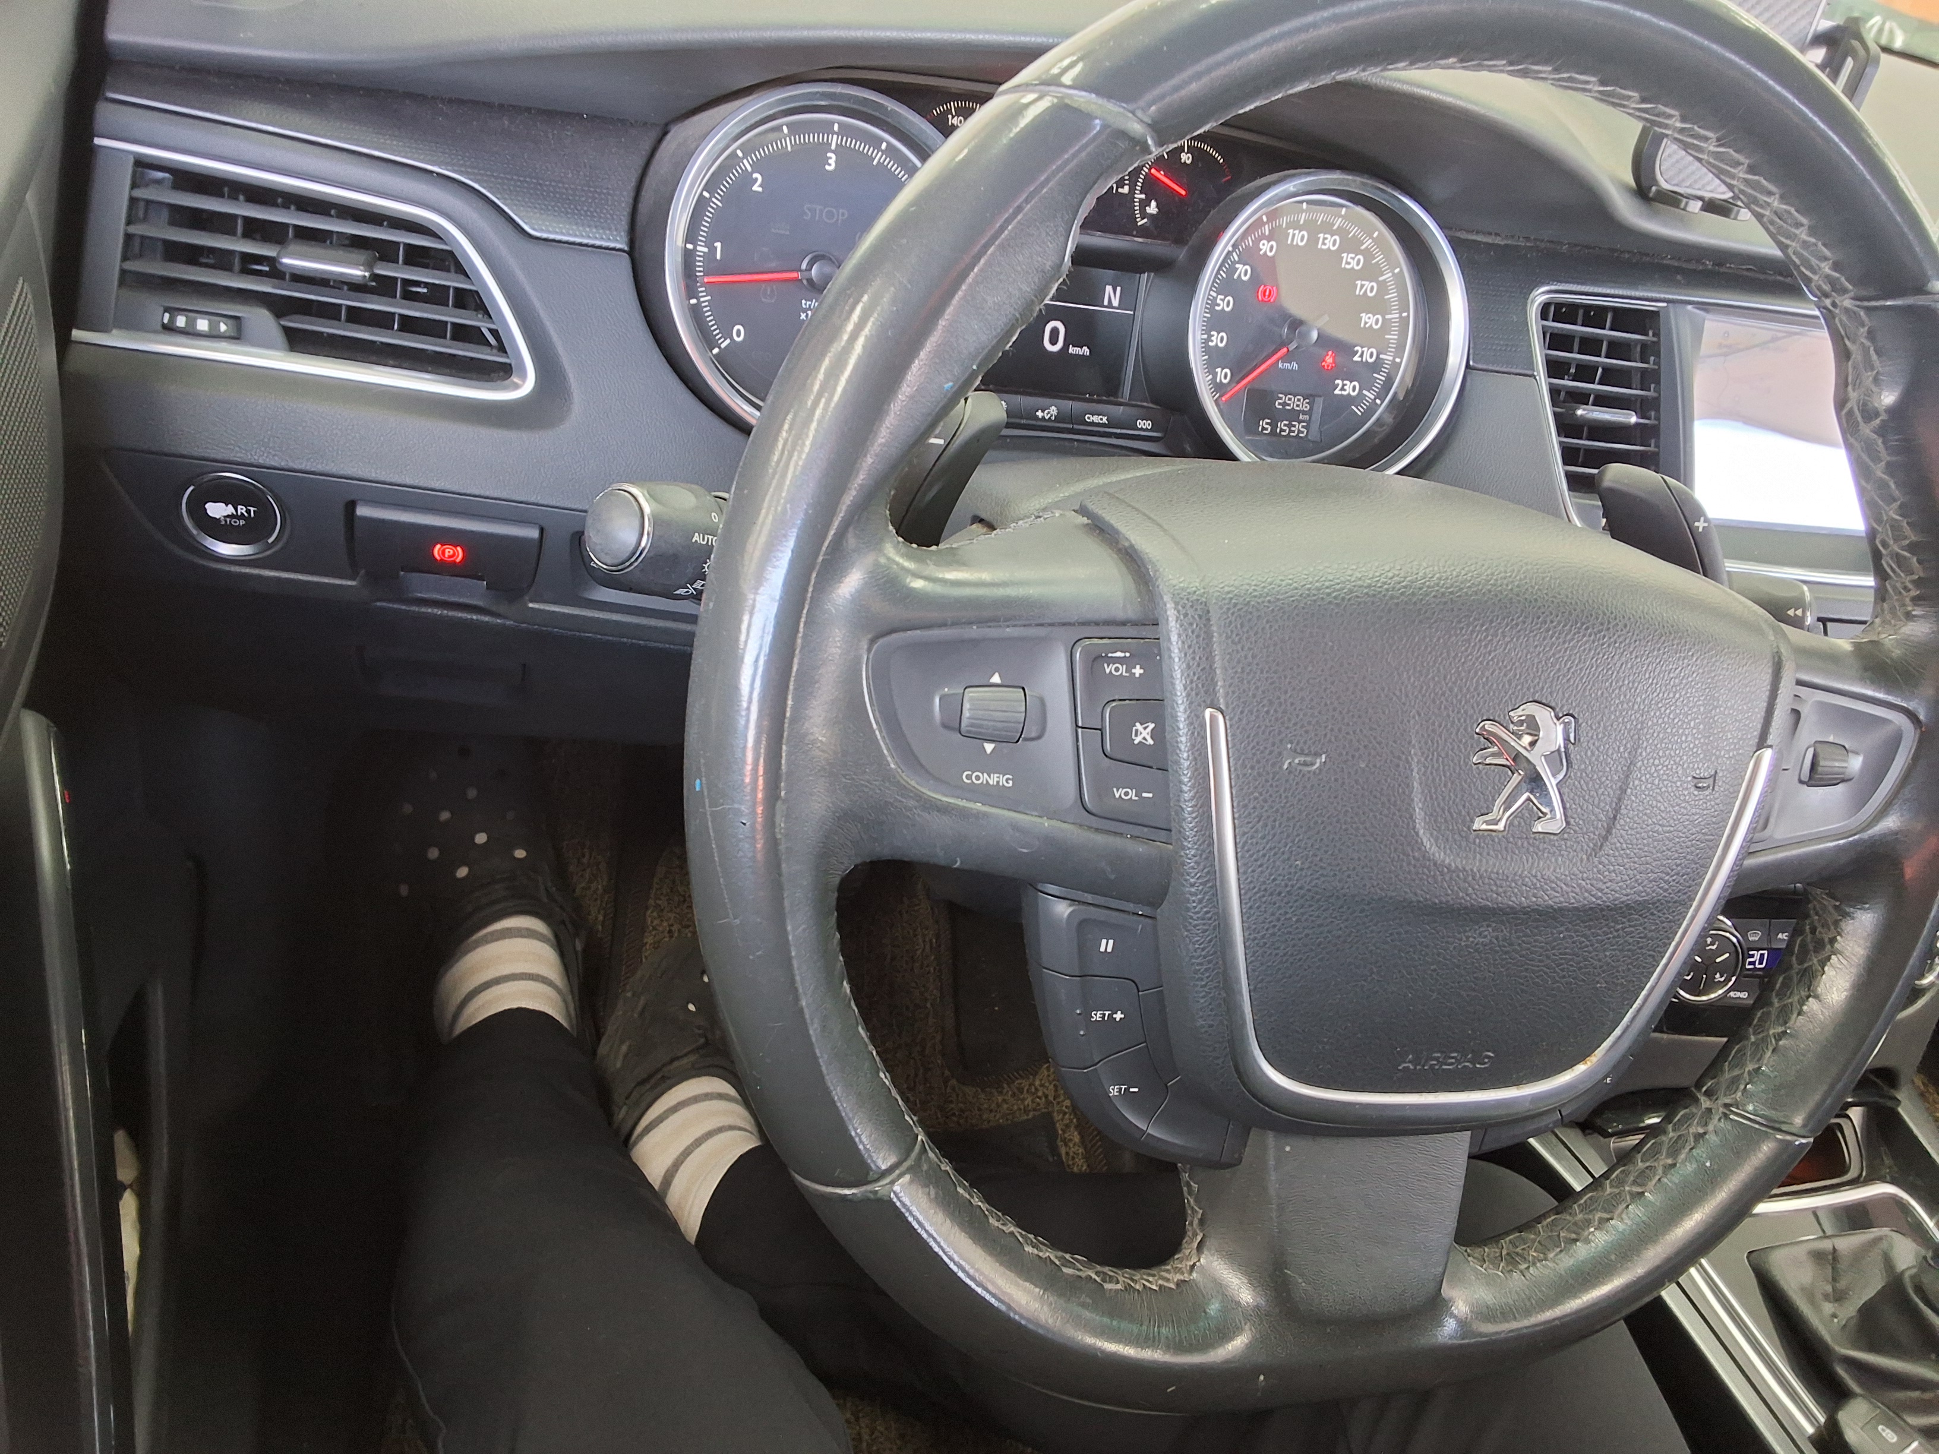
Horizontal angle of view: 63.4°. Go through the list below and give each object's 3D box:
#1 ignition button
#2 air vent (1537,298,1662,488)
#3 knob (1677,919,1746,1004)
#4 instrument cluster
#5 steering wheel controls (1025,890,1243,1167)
[{"bbox_3d":[-0.268,-0.079,0.571,0.034,0.034,0.014,5,30,-16],"label":"ignition button"},{"bbox_3d":[0.267,-0.141,0.683,0.078,0.085,0.030,3,10,-20],"label":"air vent"},{"bbox_3d":[0.349,0.112,0.740,0.041,0.041,0.020,3,9,-17],"label":"knob"},{"bbox_3d":[0.041,-0.167,0.622,0.346,0.137,0.060,3,10,-20],"label":"instrument cluster"},{"bbox_3d":[0.039,0.074,0.391,0.073,0.078,0.028,4,11,-21],"label":"steering wheel controls"}]

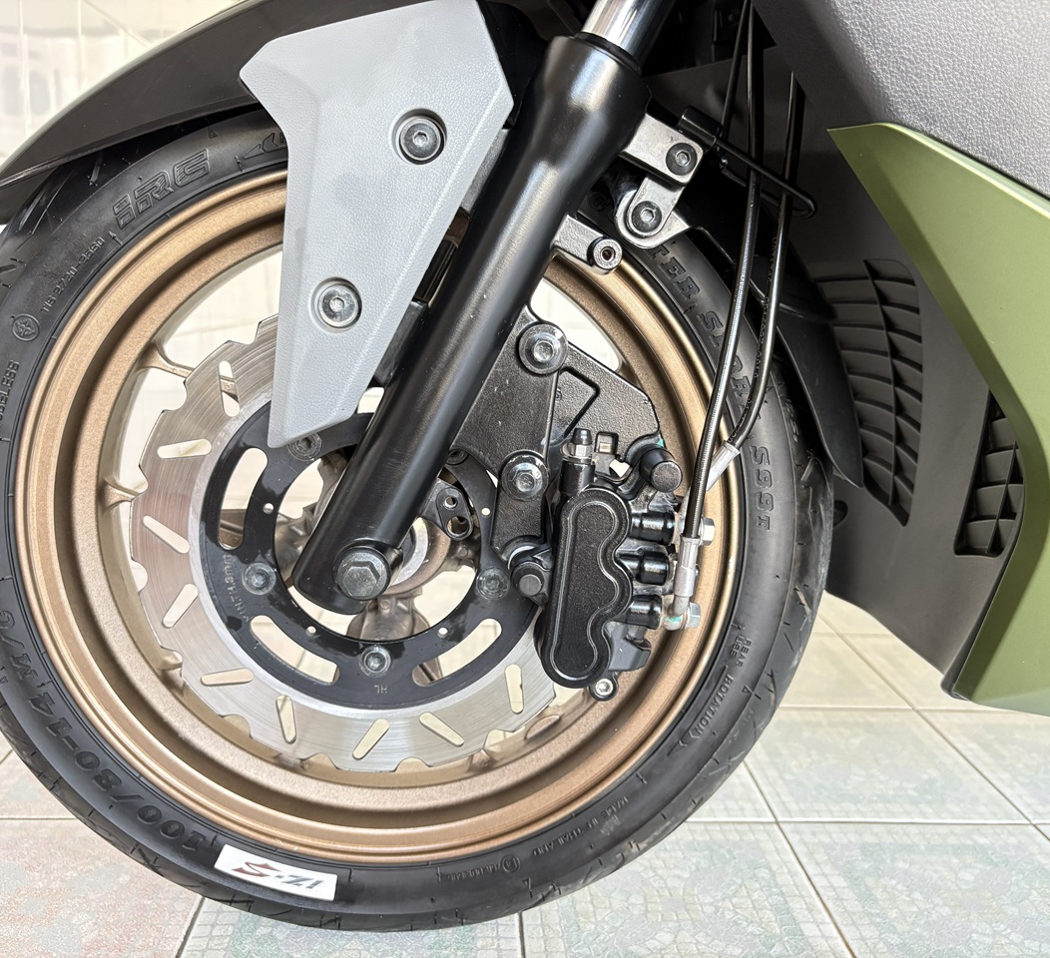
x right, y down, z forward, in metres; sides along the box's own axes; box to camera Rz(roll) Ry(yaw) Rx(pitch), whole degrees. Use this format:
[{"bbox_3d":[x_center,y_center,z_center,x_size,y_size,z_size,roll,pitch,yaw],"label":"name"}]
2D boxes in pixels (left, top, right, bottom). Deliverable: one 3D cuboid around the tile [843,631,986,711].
[{"bbox_3d":[0.474,0.212,1.041,0.200,0.010,0.200,2,12,-4],"label":"tile"}]

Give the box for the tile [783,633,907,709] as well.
[{"bbox_3d":[0.273,0.206,1.027,0.200,0.010,0.200,2,12,-4],"label":"tile"}]

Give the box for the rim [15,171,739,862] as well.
[{"bbox_3d":[-0.077,0.024,0.550,0.384,0.384,0.083,2,11,-3],"label":"rim"}]

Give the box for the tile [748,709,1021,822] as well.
[{"bbox_3d":[0.286,0.248,0.833,0.200,0.010,0.200,2,12,-4],"label":"tile"}]

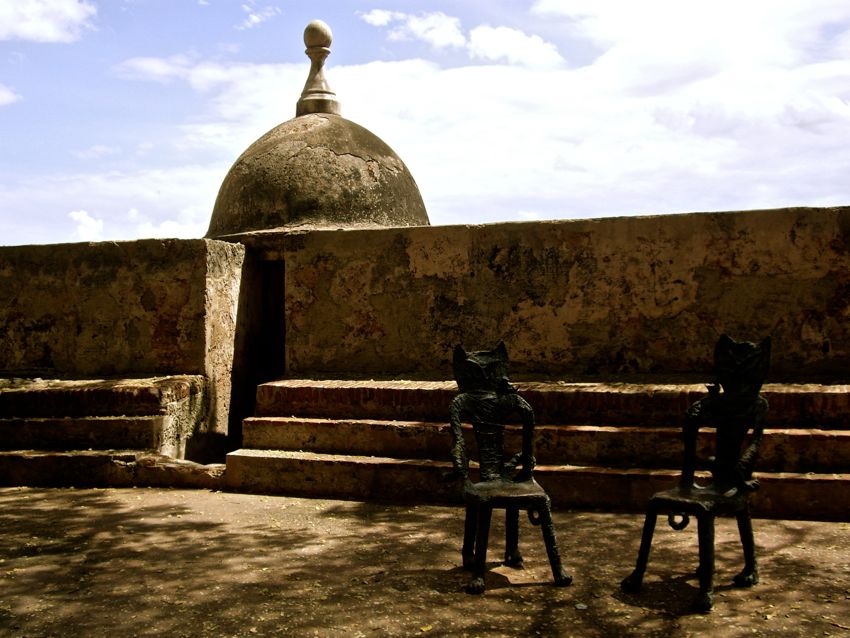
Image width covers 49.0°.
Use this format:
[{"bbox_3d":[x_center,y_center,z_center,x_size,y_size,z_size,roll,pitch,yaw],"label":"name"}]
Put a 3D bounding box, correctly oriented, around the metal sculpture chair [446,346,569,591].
[{"bbox_3d":[0.441,0.789,5.271,0.570,1.320,0.610,0,-1,-14],"label":"metal sculpture chair"}]

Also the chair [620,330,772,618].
[{"bbox_3d":[1.443,0.766,4.961,0.630,1.340,0.570,0,-1,-44],"label":"chair"}]

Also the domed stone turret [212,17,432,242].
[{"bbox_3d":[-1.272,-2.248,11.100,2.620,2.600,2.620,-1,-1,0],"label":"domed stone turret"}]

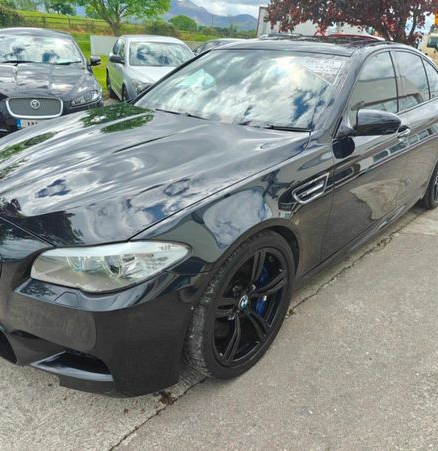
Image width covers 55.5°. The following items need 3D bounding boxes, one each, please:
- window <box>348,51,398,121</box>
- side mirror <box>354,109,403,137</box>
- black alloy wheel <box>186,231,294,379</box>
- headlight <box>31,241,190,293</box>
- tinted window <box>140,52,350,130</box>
[{"bbox_3d":[0.908,-0.829,2.502,0.060,0.430,0.880,-13,7,46],"label":"window"},{"bbox_3d":[0.819,-0.535,2.180,0.235,0.150,0.150,19,29,38],"label":"side mirror"},{"bbox_3d":[0.064,0.325,1.887,0.270,0.690,0.690,19,29,38],"label":"black alloy wheel"},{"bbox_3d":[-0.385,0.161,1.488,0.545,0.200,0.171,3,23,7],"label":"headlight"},{"bbox_3d":[0.122,-0.929,2.756,1.430,0.110,0.840,19,57,38],"label":"tinted window"}]

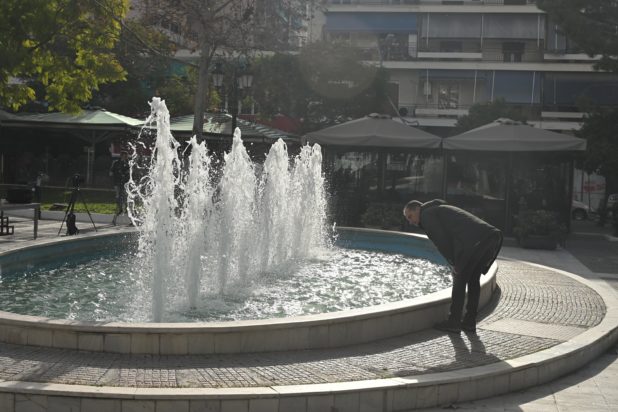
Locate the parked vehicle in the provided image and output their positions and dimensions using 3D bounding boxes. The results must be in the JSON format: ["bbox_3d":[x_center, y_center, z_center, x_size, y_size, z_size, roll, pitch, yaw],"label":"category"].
[{"bbox_3d":[11.000,-0.140,42.200,4.200,1.480,1.750,2,2,10],"label":"parked vehicle"}]

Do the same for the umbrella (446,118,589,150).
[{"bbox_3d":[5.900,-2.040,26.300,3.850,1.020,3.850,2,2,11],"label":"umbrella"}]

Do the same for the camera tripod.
[{"bbox_3d":[-5.050,0.050,19.800,0.850,1.220,0.850,3,3,37],"label":"camera tripod"}]

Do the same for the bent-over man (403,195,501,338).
[{"bbox_3d":[1.410,0.600,8.950,0.980,1.330,0.540,3,2,28],"label":"bent-over man"}]

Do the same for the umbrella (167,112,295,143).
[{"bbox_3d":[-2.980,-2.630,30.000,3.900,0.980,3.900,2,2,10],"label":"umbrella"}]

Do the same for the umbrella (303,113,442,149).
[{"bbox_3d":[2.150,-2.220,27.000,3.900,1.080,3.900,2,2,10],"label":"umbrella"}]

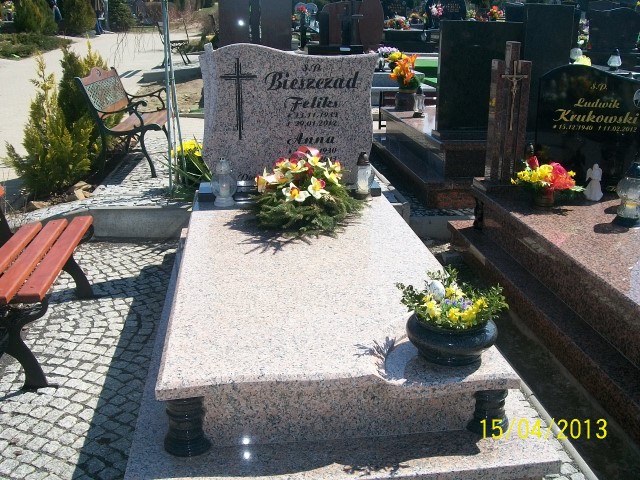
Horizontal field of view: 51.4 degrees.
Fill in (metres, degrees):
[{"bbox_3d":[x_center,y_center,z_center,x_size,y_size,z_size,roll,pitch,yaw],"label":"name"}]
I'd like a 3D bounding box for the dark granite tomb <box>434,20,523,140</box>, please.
[{"bbox_3d":[1.012,-1.046,4.288,0.540,0.700,0.090,-2,17,-7],"label":"dark granite tomb"}]

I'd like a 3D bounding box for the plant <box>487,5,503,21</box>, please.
[{"bbox_3d":[2.551,-3.329,9.744,0.240,0.250,0.240,-2,18,-7],"label":"plant"}]

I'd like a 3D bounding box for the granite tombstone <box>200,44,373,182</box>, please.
[{"bbox_3d":[-0.186,-0.749,3.980,1.030,0.830,0.080,-2,17,-7],"label":"granite tombstone"}]

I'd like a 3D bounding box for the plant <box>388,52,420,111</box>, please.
[{"bbox_3d":[0.705,-1.315,5.545,0.270,0.460,0.260,-2,18,-7],"label":"plant"}]

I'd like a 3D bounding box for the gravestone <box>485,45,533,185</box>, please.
[{"bbox_3d":[1.135,-0.769,4.010,0.210,0.830,0.120,-2,17,-7],"label":"gravestone"}]

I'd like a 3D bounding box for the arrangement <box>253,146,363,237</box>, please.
[{"bbox_3d":[-0.074,-0.286,3.589,0.580,0.340,0.520,-2,18,-7],"label":"arrangement"}]

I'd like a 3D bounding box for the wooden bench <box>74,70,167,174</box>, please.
[{"bbox_3d":[-1.514,-0.996,5.386,0.580,0.780,1.100,-1,17,-4],"label":"wooden bench"}]

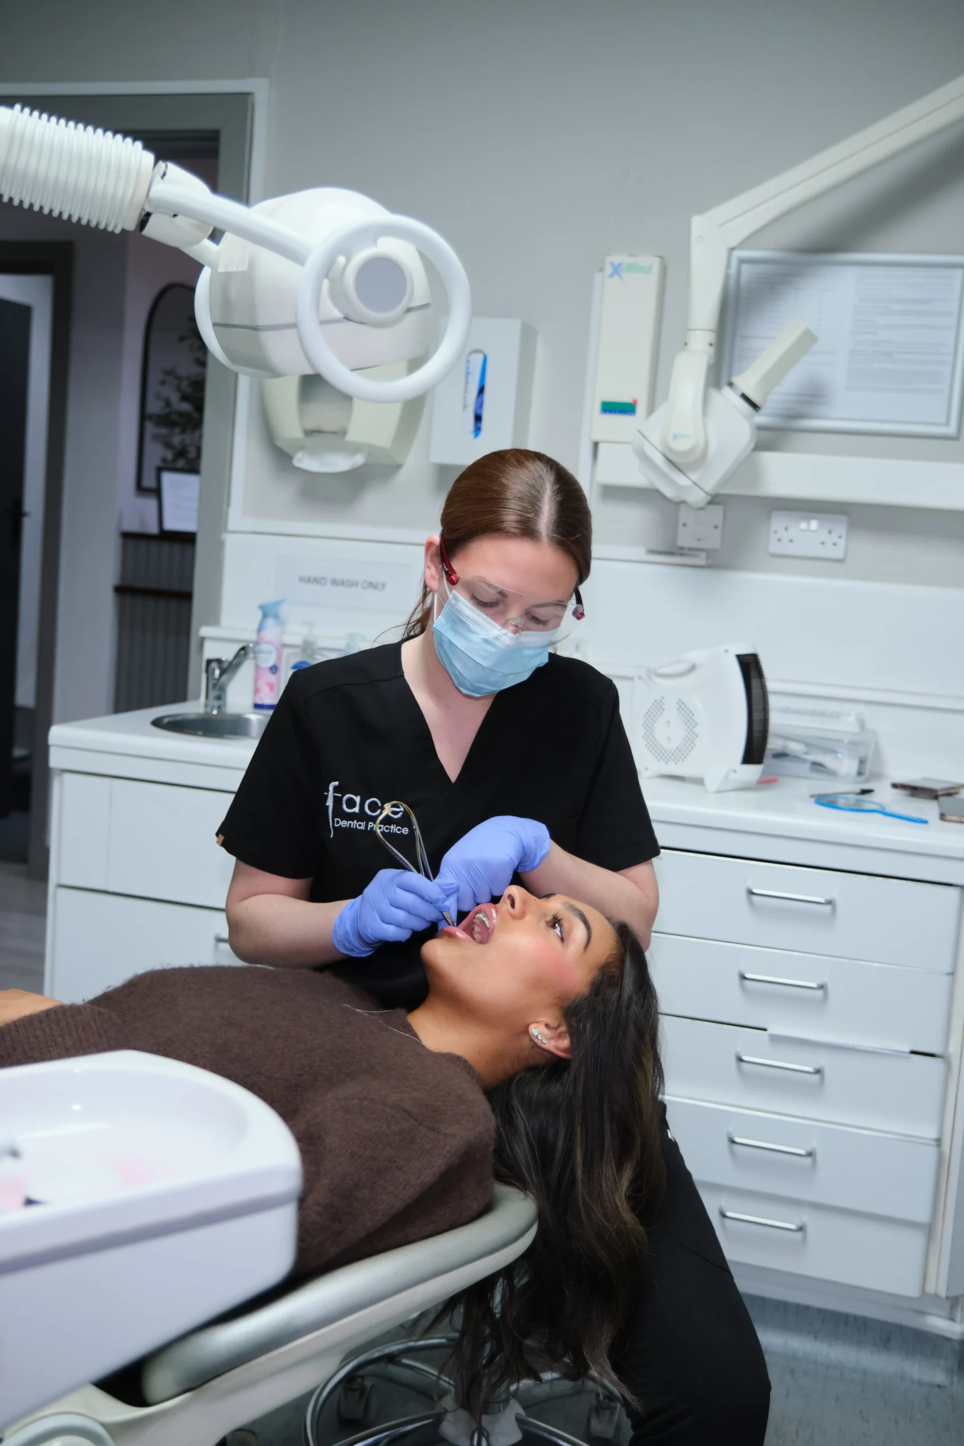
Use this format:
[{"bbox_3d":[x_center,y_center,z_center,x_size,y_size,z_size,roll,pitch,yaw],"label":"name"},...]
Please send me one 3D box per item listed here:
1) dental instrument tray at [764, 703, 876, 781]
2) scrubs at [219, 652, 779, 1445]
[{"bbox_3d":[0.611,0.032,2.780,0.245,0.126,0.150,6,7,16],"label":"dental instrument tray"},{"bbox_3d":[-0.009,0.415,1.690,0.600,1.000,0.530,4,7,-5],"label":"scrubs"}]

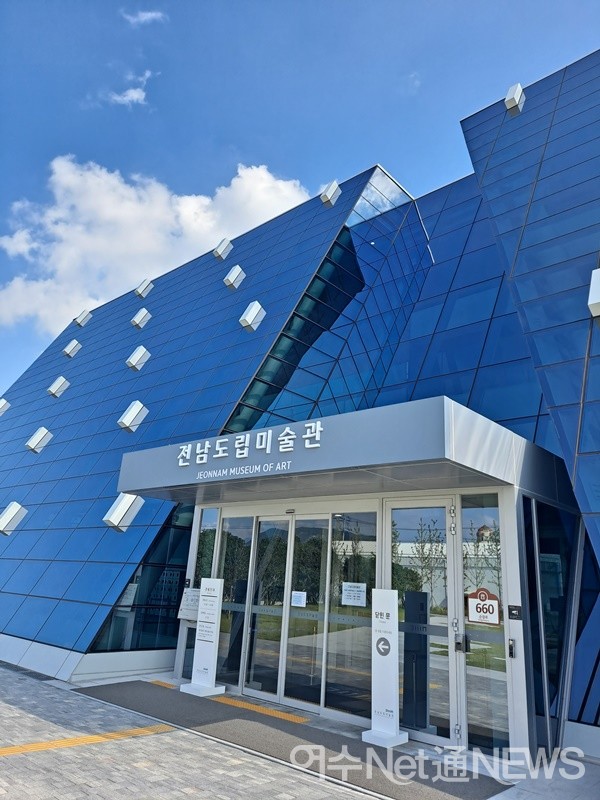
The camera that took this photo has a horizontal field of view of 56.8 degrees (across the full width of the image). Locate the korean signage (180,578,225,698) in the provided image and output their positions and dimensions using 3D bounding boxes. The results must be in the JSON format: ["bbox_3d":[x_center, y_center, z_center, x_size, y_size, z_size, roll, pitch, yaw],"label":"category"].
[{"bbox_3d":[-1.478,3.776,8.957,0.460,1.680,0.460,-12,-24,39],"label":"korean signage"}]

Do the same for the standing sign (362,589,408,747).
[{"bbox_3d":[1.048,3.210,6.782,0.370,1.680,0.440,-12,-24,39],"label":"standing sign"}]

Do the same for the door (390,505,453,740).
[{"bbox_3d":[1.535,2.726,7.141,0.999,2.848,0.060,-12,-24,39],"label":"door"}]

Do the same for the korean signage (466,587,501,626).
[{"bbox_3d":[2.187,2.458,6.628,0.374,0.396,0.030,-12,-24,39],"label":"korean signage"}]

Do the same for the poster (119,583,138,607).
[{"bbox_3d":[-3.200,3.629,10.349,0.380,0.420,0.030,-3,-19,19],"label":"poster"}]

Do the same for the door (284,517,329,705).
[{"bbox_3d":[0.097,3.098,8.307,0.794,2.708,0.060,-12,-24,39],"label":"door"}]

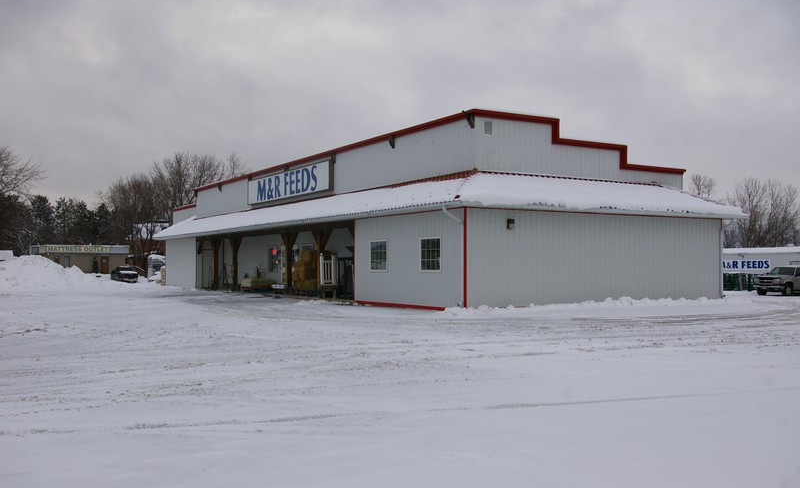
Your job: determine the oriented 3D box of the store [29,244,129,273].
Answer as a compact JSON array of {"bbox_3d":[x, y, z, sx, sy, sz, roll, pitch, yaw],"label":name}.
[{"bbox_3d":[-37.800,1.950,95.500,9.000,3.400,9.500,1,-2,-29],"label":"store"}]

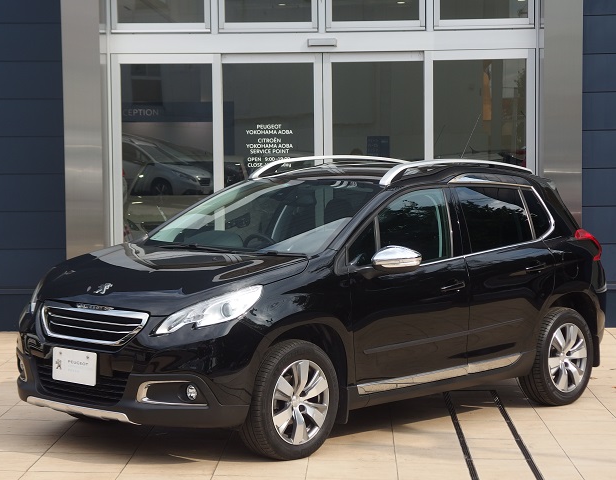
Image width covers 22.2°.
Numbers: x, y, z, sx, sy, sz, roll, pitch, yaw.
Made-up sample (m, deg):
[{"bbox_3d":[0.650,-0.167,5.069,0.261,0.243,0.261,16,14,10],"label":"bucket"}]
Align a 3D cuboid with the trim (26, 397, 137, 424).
[{"bbox_3d":[-1.179,0.862,8.037,0.850,0.080,0.110,3,4,41],"label":"trim"}]

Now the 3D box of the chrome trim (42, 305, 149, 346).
[{"bbox_3d":[-1.118,0.434,8.040,0.800,0.170,0.110,3,4,41],"label":"chrome trim"}]

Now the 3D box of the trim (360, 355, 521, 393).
[{"bbox_3d":[0.767,0.752,8.913,0.035,0.085,1.540,3,4,41],"label":"trim"}]

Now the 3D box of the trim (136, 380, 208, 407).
[{"bbox_3d":[-0.672,0.751,7.757,0.355,0.125,0.100,1,3,9],"label":"trim"}]

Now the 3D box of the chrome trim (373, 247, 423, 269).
[{"bbox_3d":[0.477,0.092,8.520,0.215,0.120,0.155,3,4,41],"label":"chrome trim"}]

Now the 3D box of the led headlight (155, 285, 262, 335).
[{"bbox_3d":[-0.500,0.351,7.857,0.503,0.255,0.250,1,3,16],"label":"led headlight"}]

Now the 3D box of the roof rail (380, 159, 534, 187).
[{"bbox_3d":[0.922,-0.408,9.497,0.080,0.155,1.520,3,4,41],"label":"roof rail"}]

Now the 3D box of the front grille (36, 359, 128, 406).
[{"bbox_3d":[-1.171,0.740,8.046,0.700,0.190,0.100,3,4,41],"label":"front grille"}]

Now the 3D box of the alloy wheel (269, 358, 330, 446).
[{"bbox_3d":[-0.085,0.832,8.116,0.155,0.441,0.441,3,4,41],"label":"alloy wheel"}]

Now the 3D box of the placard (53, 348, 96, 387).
[{"bbox_3d":[-1.181,0.644,7.982,0.330,0.167,0.018,3,2,41],"label":"placard"}]

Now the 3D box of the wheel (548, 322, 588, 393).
[{"bbox_3d":[1.585,0.742,10.003,0.180,0.445,0.445,3,4,41],"label":"wheel"}]

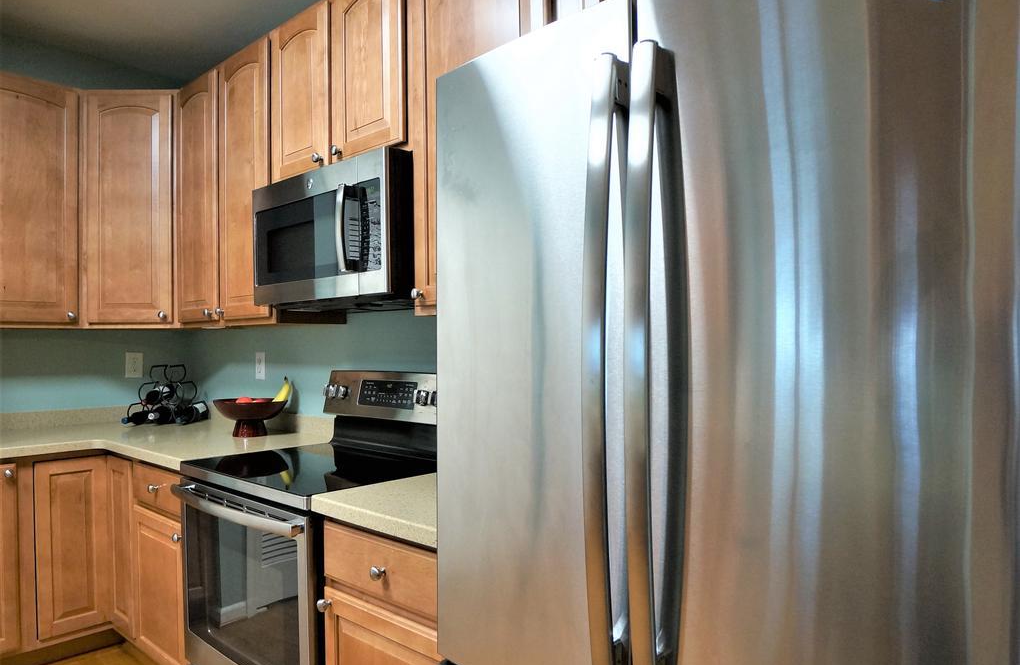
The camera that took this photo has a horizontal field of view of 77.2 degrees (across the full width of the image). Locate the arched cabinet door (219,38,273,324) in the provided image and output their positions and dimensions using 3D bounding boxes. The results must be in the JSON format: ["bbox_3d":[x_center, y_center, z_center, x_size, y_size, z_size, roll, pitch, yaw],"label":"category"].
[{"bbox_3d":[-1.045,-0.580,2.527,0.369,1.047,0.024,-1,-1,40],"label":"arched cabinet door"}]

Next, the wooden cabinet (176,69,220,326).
[{"bbox_3d":[-1.275,-0.572,2.918,0.400,1.045,0.320,-1,-1,40],"label":"wooden cabinet"}]

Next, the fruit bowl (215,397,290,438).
[{"bbox_3d":[-1.109,0.372,2.748,0.295,0.140,0.295,-1,-1,0],"label":"fruit bowl"}]

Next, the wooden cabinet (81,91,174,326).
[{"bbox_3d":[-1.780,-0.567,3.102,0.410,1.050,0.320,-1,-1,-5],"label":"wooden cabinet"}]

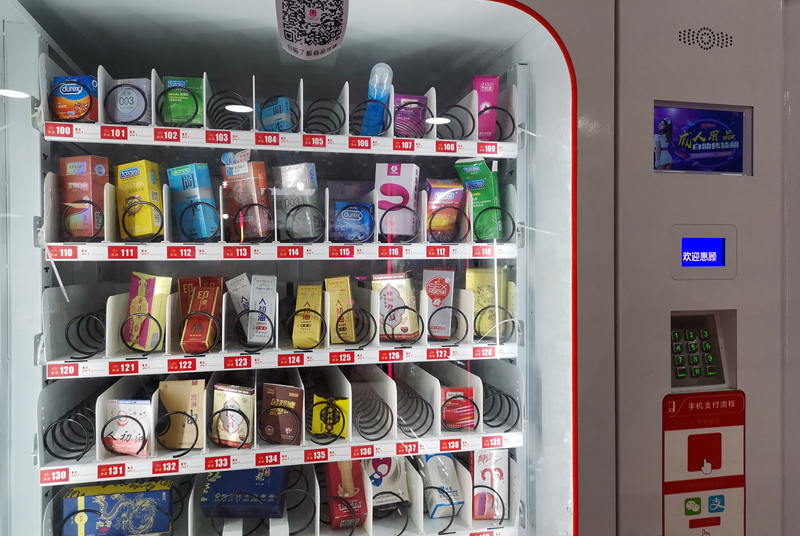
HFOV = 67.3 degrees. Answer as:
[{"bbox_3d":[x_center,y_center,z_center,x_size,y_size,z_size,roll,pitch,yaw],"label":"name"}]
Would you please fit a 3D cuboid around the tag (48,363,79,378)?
[{"bbox_3d":[-0.511,0.155,0.912,0.039,0.019,0.002,0,0,-14],"label":"tag"}]

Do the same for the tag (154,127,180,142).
[{"bbox_3d":[-0.347,-0.199,0.899,0.036,0.018,0.004,0,1,-14],"label":"tag"}]

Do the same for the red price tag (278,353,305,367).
[{"bbox_3d":[-0.188,0.160,1.037,0.044,0.020,0.002,0,1,-14],"label":"red price tag"}]

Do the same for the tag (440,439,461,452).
[{"bbox_3d":[0.084,0.289,0.982,0.036,0.018,0.004,0,1,-14],"label":"tag"}]

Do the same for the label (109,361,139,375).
[{"bbox_3d":[-0.408,0.148,0.889,0.040,0.017,0.004,0,1,-14],"label":"label"}]

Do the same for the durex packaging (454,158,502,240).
[{"bbox_3d":[0.141,-0.119,1.048,0.058,0.138,0.030,-3,6,28],"label":"durex packaging"}]

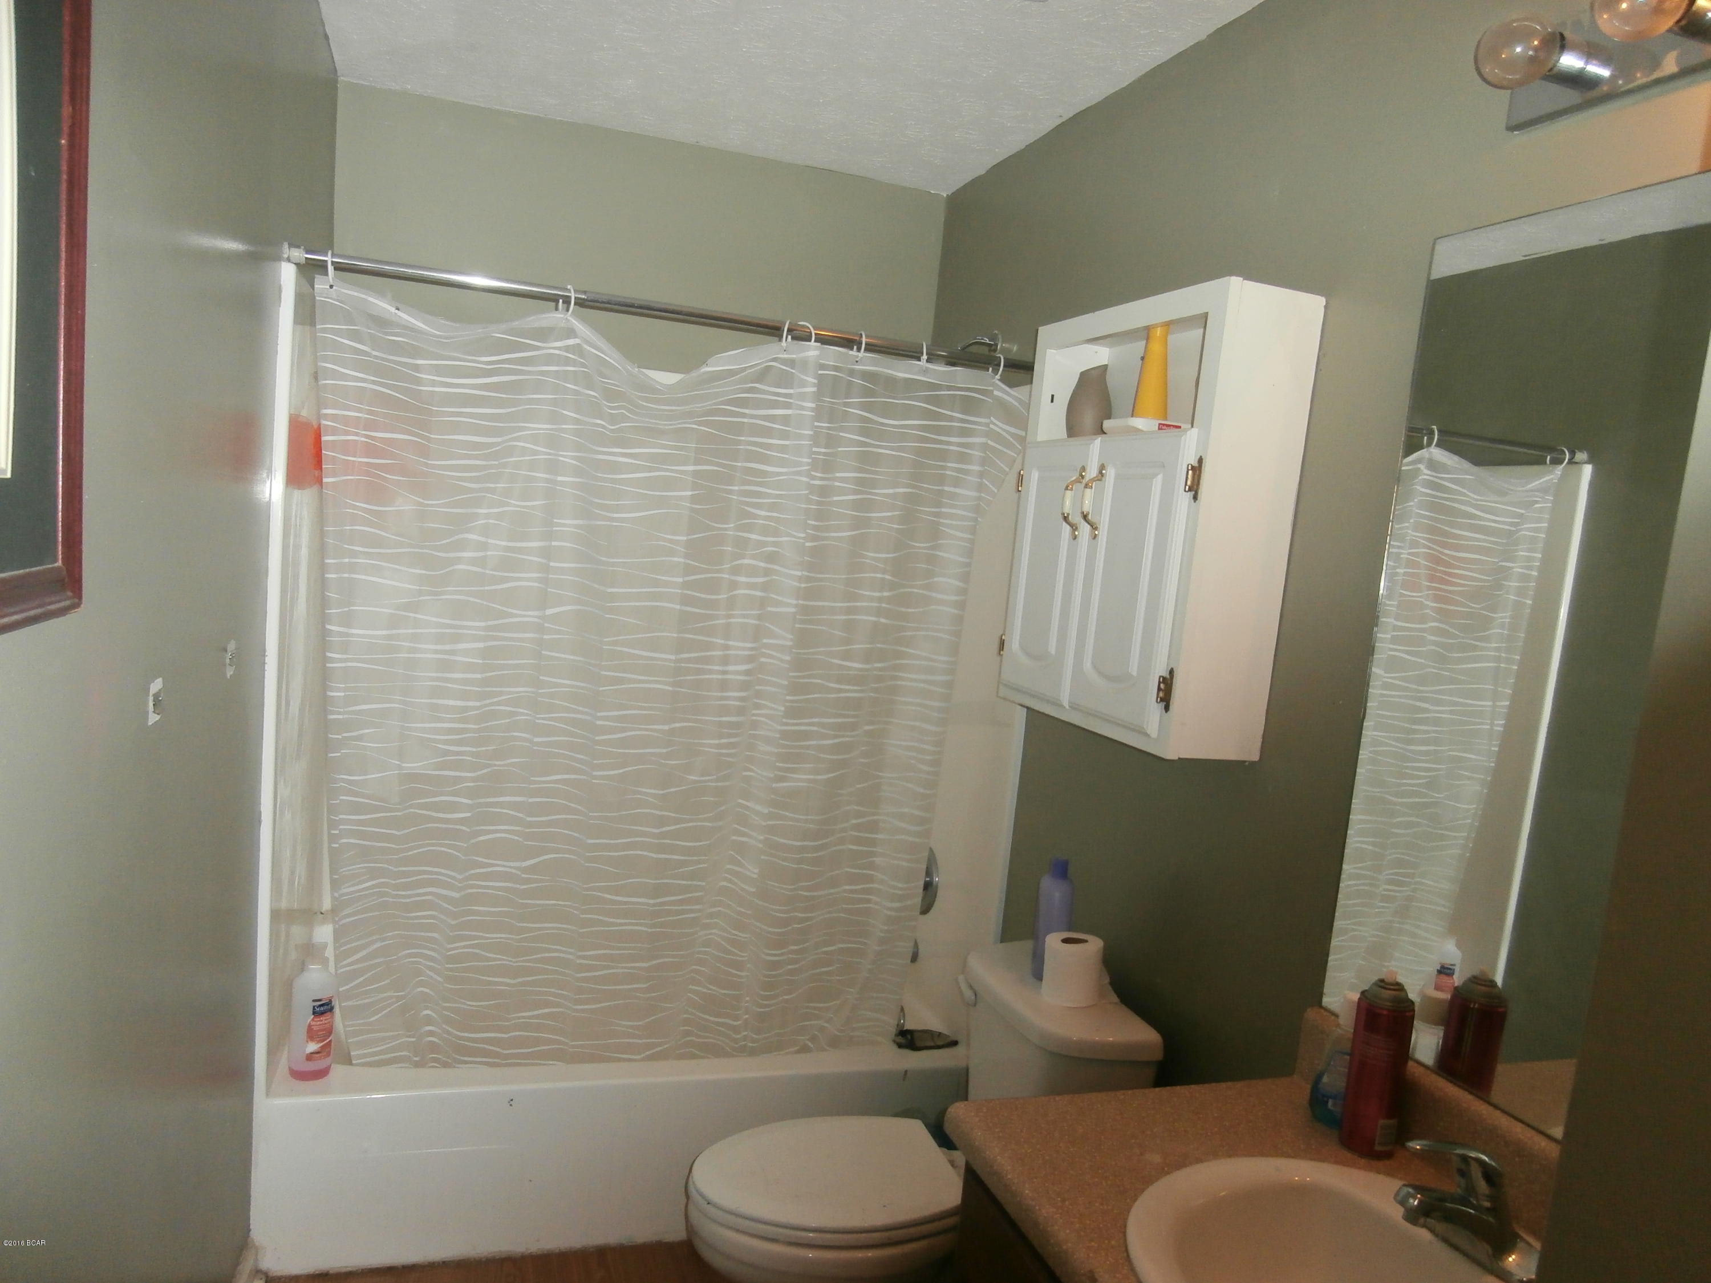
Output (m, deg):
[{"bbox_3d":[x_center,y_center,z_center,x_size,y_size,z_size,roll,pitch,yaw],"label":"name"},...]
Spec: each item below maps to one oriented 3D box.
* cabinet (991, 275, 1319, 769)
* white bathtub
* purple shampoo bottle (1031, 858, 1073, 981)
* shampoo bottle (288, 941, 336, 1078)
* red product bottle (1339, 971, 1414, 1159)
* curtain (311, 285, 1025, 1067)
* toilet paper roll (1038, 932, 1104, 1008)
[{"bbox_3d":[0.496,-0.211,2.095,0.176,0.720,0.612,3,6,-19],"label":"cabinet"},{"bbox_3d":[-0.557,1.034,2.866,1.524,0.370,0.790,3,6,-19],"label":"white bathtub"},{"bbox_3d":[0.380,0.521,2.252,0.062,0.222,0.055,9,7,31],"label":"purple shampoo bottle"},{"bbox_3d":[-1.078,0.732,2.361,0.075,0.260,0.080,9,7,28],"label":"shampoo bottle"},{"bbox_3d":[0.673,0.532,1.510,0.066,0.226,0.066,9,7,29],"label":"red product bottle"},{"bbox_3d":[-0.374,0.176,2.438,1.410,1.600,0.150,3,6,-19],"label":"curtain"},{"bbox_3d":[0.394,0.594,2.147,0.107,0.104,0.107,5,6,-1],"label":"toilet paper roll"}]

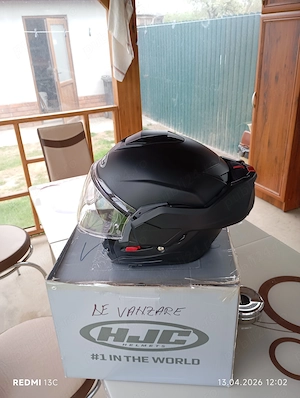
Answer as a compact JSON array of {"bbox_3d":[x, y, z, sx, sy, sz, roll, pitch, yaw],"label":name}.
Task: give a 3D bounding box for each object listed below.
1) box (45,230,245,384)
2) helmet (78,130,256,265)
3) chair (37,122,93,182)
[{"bbox_3d":[0.001,0.217,0.788,0.362,0.274,0.301,0,24,6],"label":"box"},{"bbox_3d":[0.027,-0.027,0.693,0.383,0.247,0.255,-2,24,2],"label":"helmet"},{"bbox_3d":[-0.537,-0.043,2.428,0.400,0.945,0.480,-15,27,-26],"label":"chair"}]

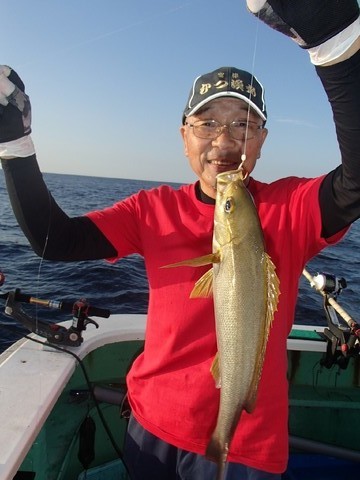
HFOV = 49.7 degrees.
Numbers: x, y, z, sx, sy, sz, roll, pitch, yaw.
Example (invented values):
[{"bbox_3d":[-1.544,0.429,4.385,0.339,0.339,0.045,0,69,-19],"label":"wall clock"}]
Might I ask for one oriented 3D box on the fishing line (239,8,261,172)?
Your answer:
[{"bbox_3d":[0.097,-0.206,0.540,0.012,0.220,0.009,5,9,0],"label":"fishing line"}]

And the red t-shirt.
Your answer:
[{"bbox_3d":[0.075,0.175,0.920,0.600,0.640,0.290,6,9,12],"label":"red t-shirt"}]

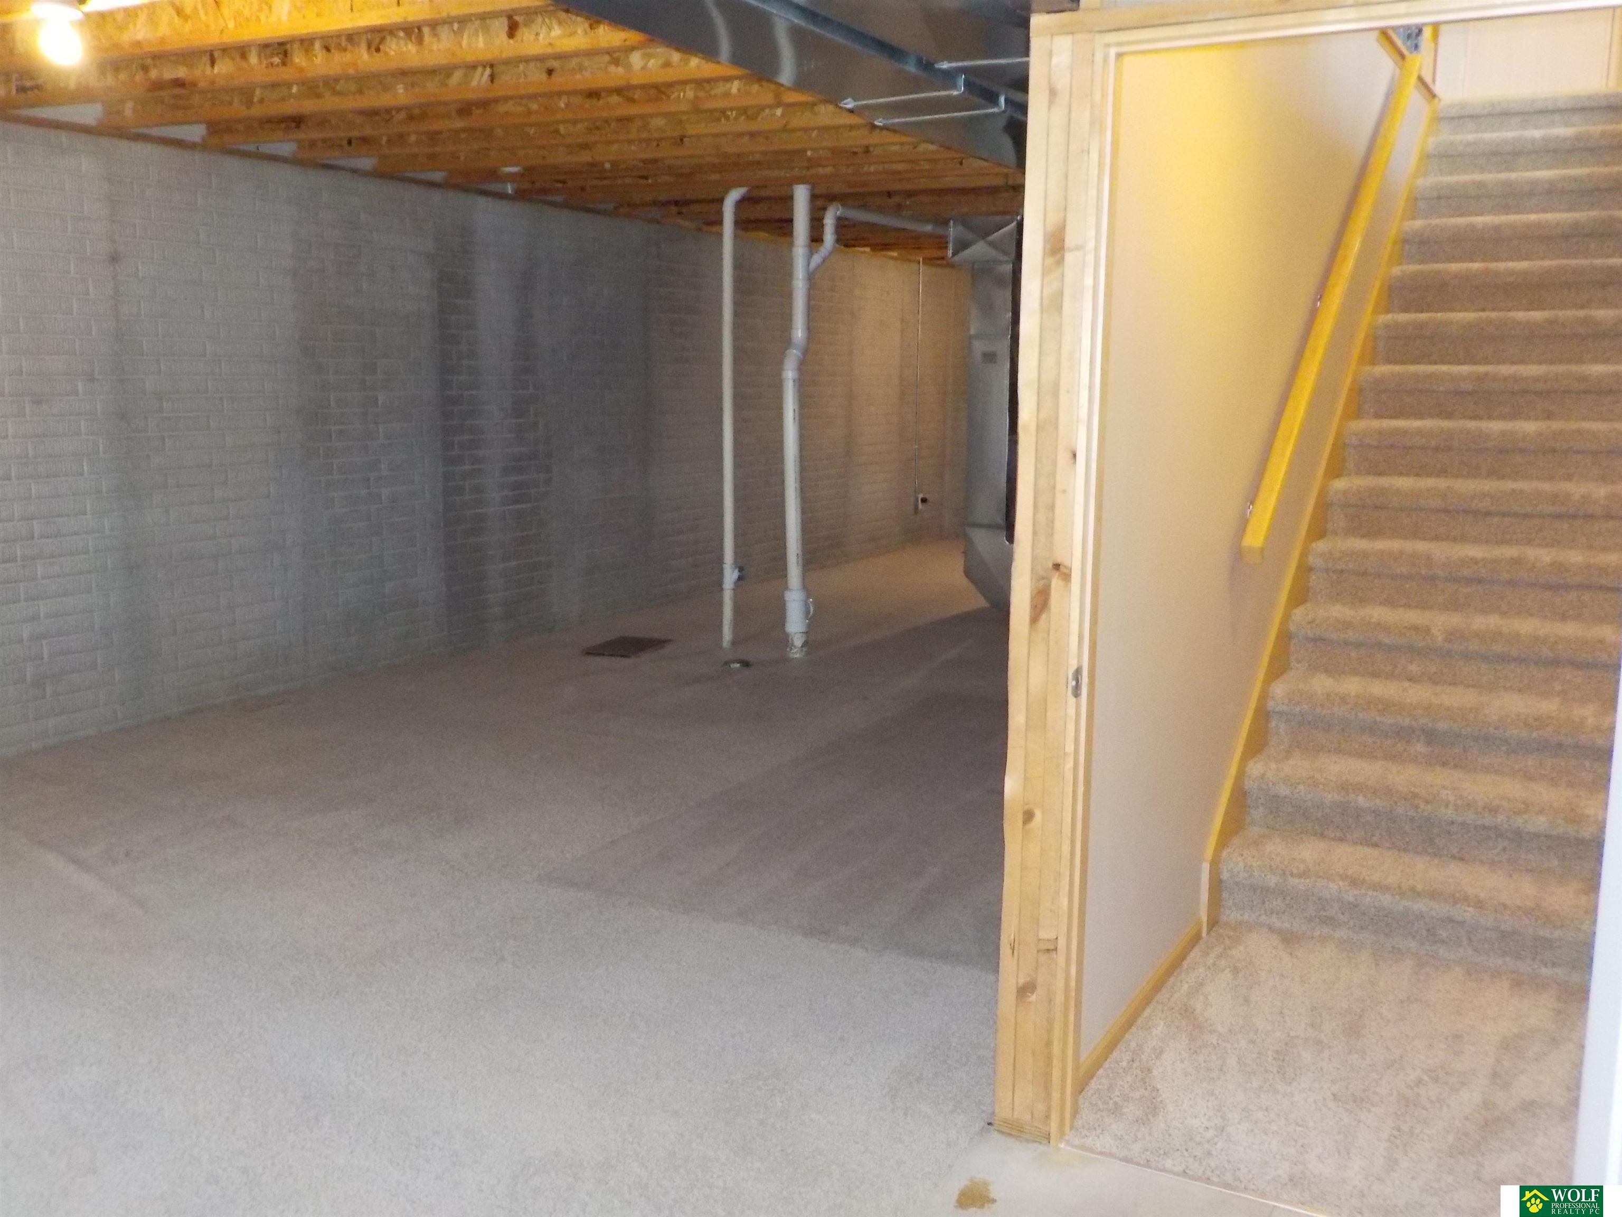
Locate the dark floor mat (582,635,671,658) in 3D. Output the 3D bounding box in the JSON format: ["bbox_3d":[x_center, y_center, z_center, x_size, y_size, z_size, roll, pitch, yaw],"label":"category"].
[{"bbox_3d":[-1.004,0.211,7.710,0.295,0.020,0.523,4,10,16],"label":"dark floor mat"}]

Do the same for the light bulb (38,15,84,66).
[{"bbox_3d":[-1.909,-1.446,3.580,0.070,0.118,0.070,6,11,28],"label":"light bulb"}]

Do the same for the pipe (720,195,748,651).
[{"bbox_3d":[-0.396,-0.990,7.510,0.160,2.470,0.075,6,11,28],"label":"pipe"}]

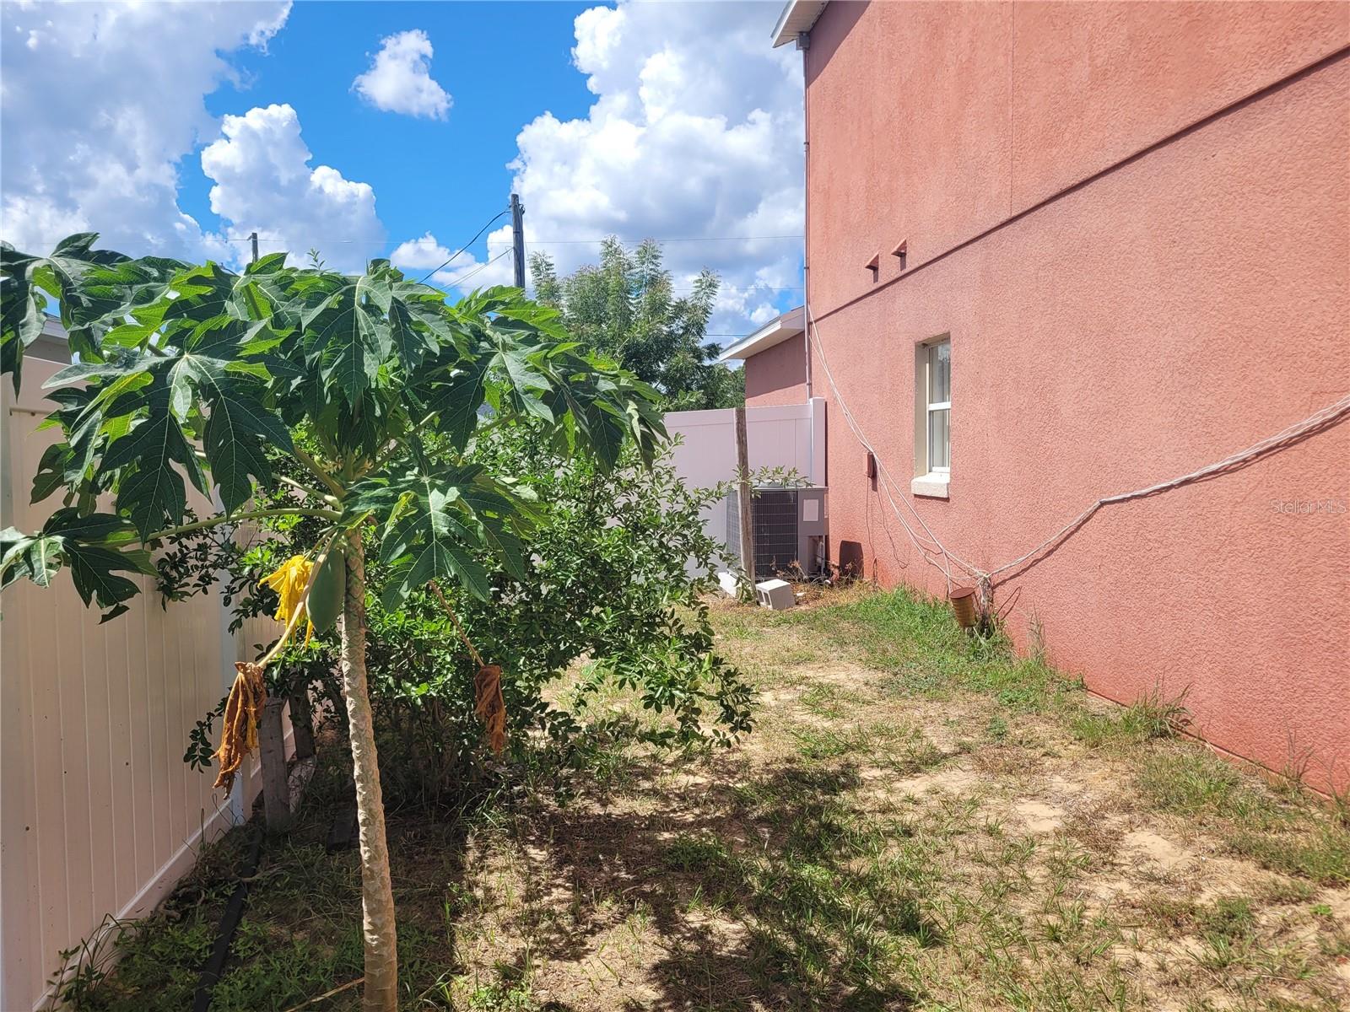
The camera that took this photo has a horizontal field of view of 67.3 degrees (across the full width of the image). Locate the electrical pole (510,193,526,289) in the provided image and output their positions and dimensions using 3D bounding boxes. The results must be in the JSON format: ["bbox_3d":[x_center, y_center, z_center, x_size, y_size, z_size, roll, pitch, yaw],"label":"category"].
[{"bbox_3d":[-3.924,-3.788,26.025,0.280,8.300,0.280,-2,3,-7],"label":"electrical pole"}]

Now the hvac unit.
[{"bbox_3d":[0.912,0.222,9.250,0.769,0.808,0.769,-1,3,-7],"label":"hvac unit"}]

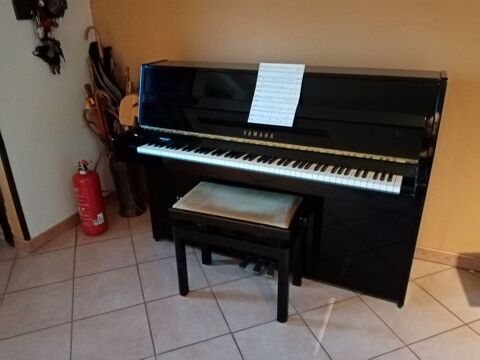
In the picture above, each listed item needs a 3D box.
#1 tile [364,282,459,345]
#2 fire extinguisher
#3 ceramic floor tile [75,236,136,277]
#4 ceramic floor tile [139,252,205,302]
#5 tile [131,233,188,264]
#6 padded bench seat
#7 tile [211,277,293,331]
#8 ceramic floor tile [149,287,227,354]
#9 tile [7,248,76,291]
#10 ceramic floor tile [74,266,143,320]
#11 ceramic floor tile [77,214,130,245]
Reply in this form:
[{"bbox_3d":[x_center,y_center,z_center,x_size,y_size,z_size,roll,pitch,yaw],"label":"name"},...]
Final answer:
[{"bbox_3d":[0.812,0.627,1.741,0.334,0.010,0.334,-9,25,-19],"label":"tile"},{"bbox_3d":[-0.980,0.108,2.343,0.168,0.507,0.172,12,26,27],"label":"fire extinguisher"},{"bbox_3d":[-0.811,0.458,2.178,0.334,0.010,0.334,-9,25,-19],"label":"ceramic floor tile"},{"bbox_3d":[-0.375,0.531,1.996,0.334,0.010,0.334,-9,25,-19],"label":"ceramic floor tile"},{"bbox_3d":[-0.495,0.408,2.287,0.334,0.010,0.334,-9,25,-19],"label":"tile"},{"bbox_3d":[0.000,0.331,1.790,0.591,0.512,0.324,8,25,19],"label":"padded bench seat"},{"bbox_3d":[0.061,0.604,1.814,0.334,0.010,0.334,-9,25,-19],"label":"tile"},{"bbox_3d":[-0.255,0.654,1.705,0.334,0.010,0.334,-9,25,-19],"label":"ceramic floor tile"},{"bbox_3d":[-1.127,0.508,2.069,0.334,0.010,0.334,-9,25,-19],"label":"tile"},{"bbox_3d":[-0.691,0.581,1.887,0.334,0.010,0.334,-9,25,-19],"label":"ceramic floor tile"},{"bbox_3d":[-0.931,0.335,2.469,0.334,0.010,0.334,-9,25,-19],"label":"ceramic floor tile"}]

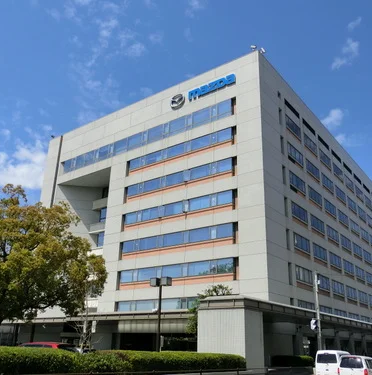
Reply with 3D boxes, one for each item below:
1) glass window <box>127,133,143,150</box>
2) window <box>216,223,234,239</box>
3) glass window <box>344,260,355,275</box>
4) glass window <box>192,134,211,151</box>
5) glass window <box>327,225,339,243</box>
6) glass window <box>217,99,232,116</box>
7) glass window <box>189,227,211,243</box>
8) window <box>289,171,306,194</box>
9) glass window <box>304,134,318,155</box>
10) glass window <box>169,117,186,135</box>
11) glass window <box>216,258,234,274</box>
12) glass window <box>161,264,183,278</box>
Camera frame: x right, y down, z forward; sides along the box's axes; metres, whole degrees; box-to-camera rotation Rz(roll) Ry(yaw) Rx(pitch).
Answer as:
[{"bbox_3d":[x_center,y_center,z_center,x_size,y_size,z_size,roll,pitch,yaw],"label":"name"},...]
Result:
[{"bbox_3d":[-7.304,-6.585,60.474,2.860,1.990,0.150,-14,-26,35],"label":"glass window"},{"bbox_3d":[3.943,4.430,42.385,1.920,1.360,0.170,-14,-26,35],"label":"window"},{"bbox_3d":[24.105,11.849,61.593,0.180,1.683,4.676,-14,-26,35],"label":"glass window"},{"bbox_3d":[1.915,-5.560,53.062,2.990,1.300,0.150,-14,-26,35],"label":"glass window"},{"bbox_3d":[20.650,6.656,58.612,0.200,1.693,4.682,-14,-26,35],"label":"glass window"},{"bbox_3d":[4.382,-9.052,47.627,1.920,1.760,0.170,-14,-26,35],"label":"glass window"},{"bbox_3d":[1.525,5.270,46.224,2.738,1.383,0.200,-14,-26,35],"label":"glass window"},{"bbox_3d":[13.704,-0.490,51.282,0.180,1.682,4.676,-14,-26,35],"label":"window"},{"bbox_3d":[17.429,-5.913,58.399,0.180,1.682,4.676,-14,-26,35],"label":"glass window"},{"bbox_3d":[-1.143,-7.931,53.954,2.766,2.098,0.180,-14,-26,35],"label":"glass window"},{"bbox_3d":[4.049,8.270,43.832,1.999,1.529,0.180,-14,-26,35],"label":"glass window"},{"bbox_3d":[-1.520,9.042,44.938,2.780,1.360,0.170,-14,-26,35],"label":"glass window"}]

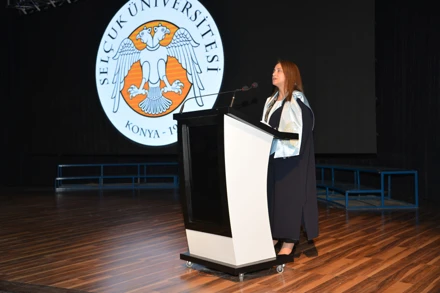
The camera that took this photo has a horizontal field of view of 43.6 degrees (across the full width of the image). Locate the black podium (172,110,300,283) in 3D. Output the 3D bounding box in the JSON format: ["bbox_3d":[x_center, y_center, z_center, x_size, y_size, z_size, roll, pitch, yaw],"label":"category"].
[{"bbox_3d":[0.120,0.334,4.150,0.658,1.190,0.685,-1,0,-37],"label":"black podium"}]

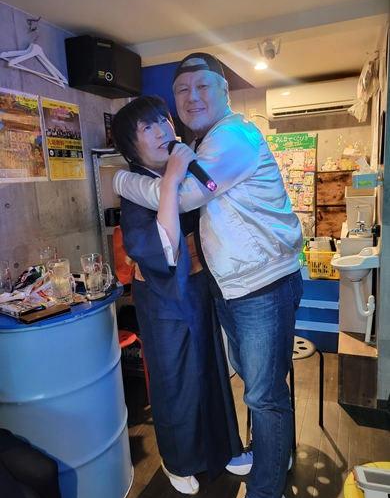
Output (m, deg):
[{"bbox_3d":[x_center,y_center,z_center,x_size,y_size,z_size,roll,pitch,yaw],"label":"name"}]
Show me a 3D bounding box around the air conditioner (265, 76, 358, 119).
[{"bbox_3d":[1.076,-1.344,3.585,0.785,0.280,0.230,1,12,22],"label":"air conditioner"}]

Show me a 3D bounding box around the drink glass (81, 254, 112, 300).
[{"bbox_3d":[-0.372,0.110,1.524,0.127,0.160,0.085,-6,11,-15],"label":"drink glass"}]

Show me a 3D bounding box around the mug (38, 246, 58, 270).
[{"bbox_3d":[-0.657,0.080,1.768,0.085,0.158,0.118,-7,12,-21],"label":"mug"}]

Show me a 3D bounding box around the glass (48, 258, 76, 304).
[{"bbox_3d":[-0.491,0.126,1.481,0.122,0.158,0.085,4,13,33],"label":"glass"}]

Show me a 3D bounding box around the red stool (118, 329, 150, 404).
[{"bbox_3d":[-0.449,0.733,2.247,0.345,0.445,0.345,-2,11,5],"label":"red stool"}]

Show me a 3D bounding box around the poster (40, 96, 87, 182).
[{"bbox_3d":[-0.768,-0.635,2.316,0.010,0.450,0.325,1,12,22],"label":"poster"}]

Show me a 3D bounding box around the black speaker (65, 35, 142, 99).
[{"bbox_3d":[-0.558,-1.140,2.484,0.215,0.265,0.500,1,12,22],"label":"black speaker"}]

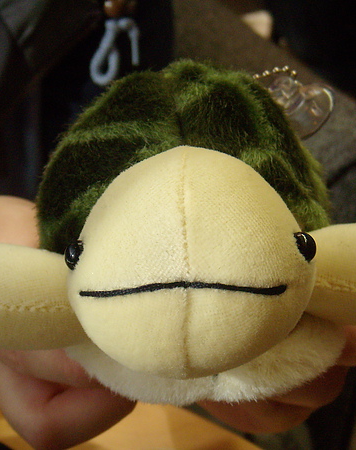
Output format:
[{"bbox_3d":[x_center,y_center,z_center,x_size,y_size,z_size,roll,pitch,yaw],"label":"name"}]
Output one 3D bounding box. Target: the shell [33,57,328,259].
[{"bbox_3d":[0.002,-0.026,0.365,0.115,0.070,0.115,-2,28,1],"label":"shell"}]

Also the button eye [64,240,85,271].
[{"bbox_3d":[-0.034,0.010,0.305,0.005,0.009,0.009,15,19,-28],"label":"button eye"}]

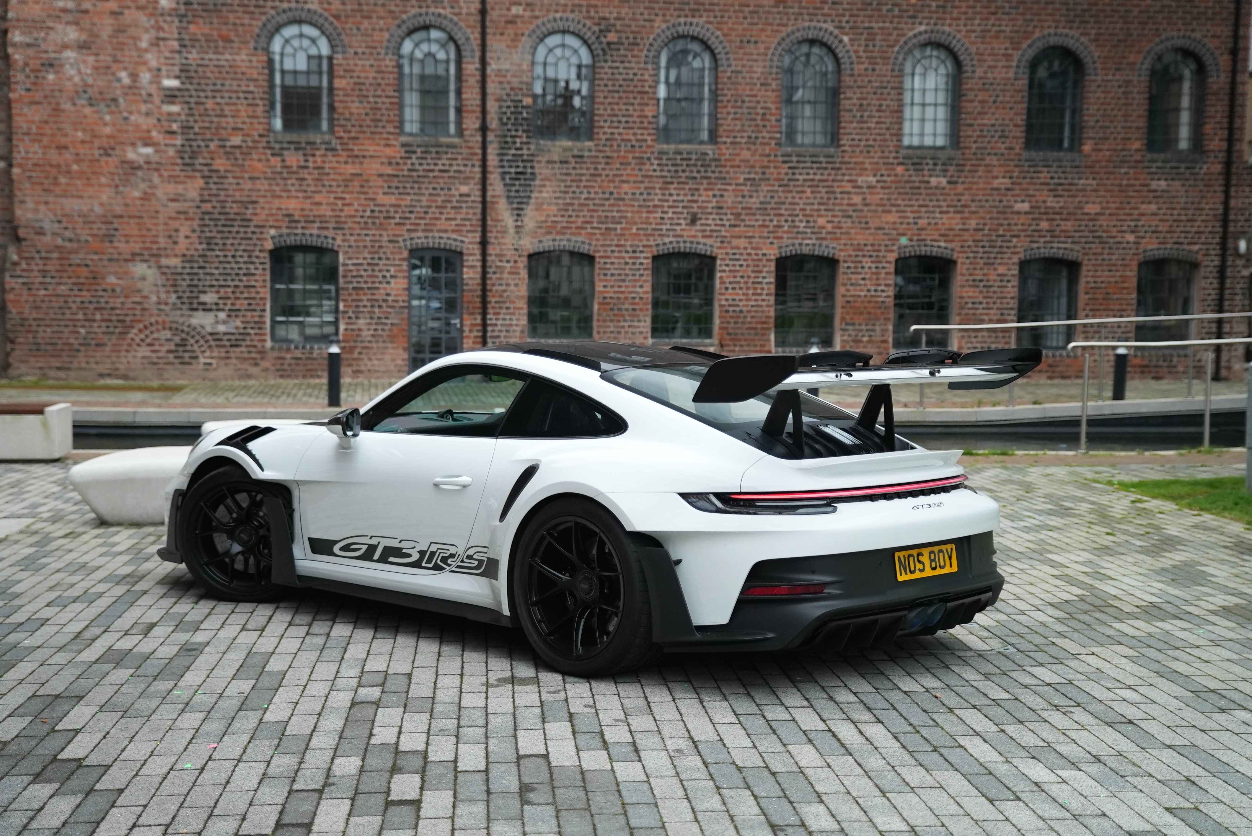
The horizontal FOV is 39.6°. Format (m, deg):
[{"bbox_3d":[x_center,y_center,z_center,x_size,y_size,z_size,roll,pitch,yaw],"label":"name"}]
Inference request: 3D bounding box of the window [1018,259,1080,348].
[{"bbox_3d":[6.882,-1.870,28.305,0.995,1.446,0.150,0,6,-5],"label":"window"}]

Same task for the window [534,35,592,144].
[{"bbox_3d":[-0.987,-5.188,27.219,0.938,1.689,0.150,0,6,-5],"label":"window"}]

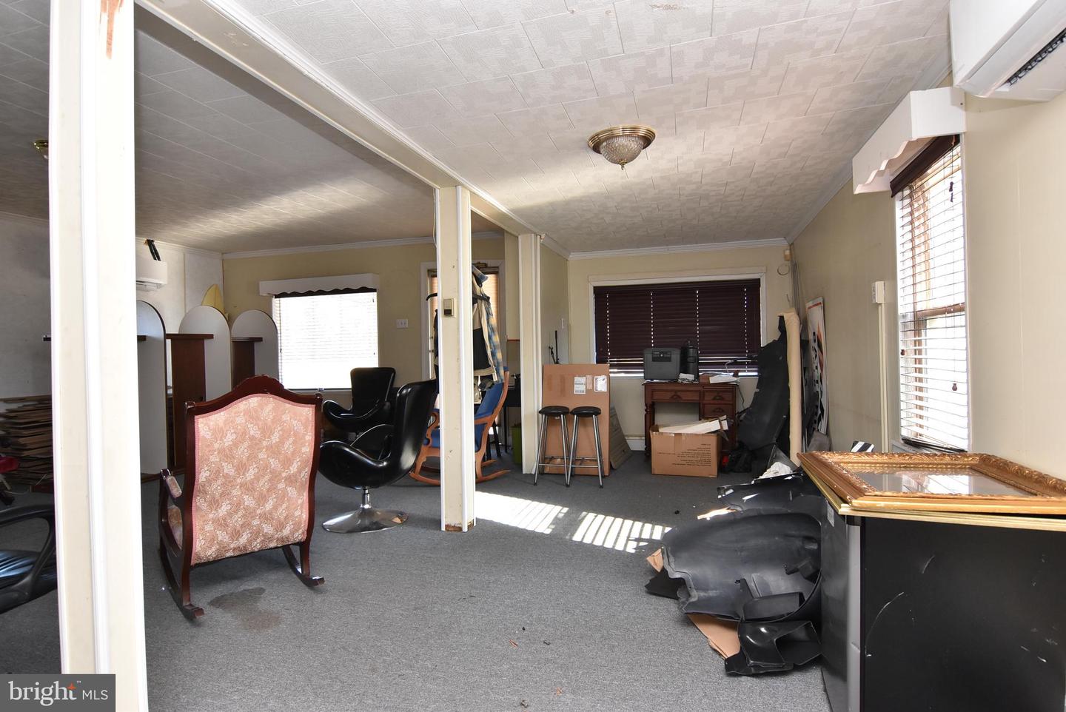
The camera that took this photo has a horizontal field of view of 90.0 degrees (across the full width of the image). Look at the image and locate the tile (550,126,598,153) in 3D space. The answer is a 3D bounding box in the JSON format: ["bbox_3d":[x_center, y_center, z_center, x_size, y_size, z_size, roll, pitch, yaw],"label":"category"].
[{"bbox_3d":[0.264,-1.136,2.782,0.305,0.015,0.305,-2,0,16],"label":"tile"}]

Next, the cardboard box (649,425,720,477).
[{"bbox_3d":[1.380,0.844,4.786,0.540,0.370,0.420,-2,0,21],"label":"cardboard box"}]

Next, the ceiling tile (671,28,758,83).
[{"bbox_3d":[0.680,-1.129,2.014,0.297,0.020,0.295,-1,1,16],"label":"ceiling tile"}]

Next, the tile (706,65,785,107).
[{"bbox_3d":[0.907,-1.163,2.284,0.305,0.020,0.305,-2,1,18],"label":"tile"}]

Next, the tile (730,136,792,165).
[{"bbox_3d":[1.303,-1.168,3.058,0.305,0.018,0.300,-2,0,15],"label":"tile"}]

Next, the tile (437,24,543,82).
[{"bbox_3d":[-0.152,-1.114,1.961,0.305,0.015,0.305,-2,0,16],"label":"tile"}]

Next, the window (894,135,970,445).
[{"bbox_3d":[1.763,-0.229,2.401,0.060,1.300,0.680,-2,0,17],"label":"window"}]

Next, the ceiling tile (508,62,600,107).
[{"bbox_3d":[0.095,-1.127,2.208,0.305,0.020,0.305,-2,1,15],"label":"ceiling tile"}]

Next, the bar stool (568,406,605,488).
[{"bbox_3d":[0.441,0.765,4.570,0.285,0.650,0.310,-1,0,7],"label":"bar stool"}]

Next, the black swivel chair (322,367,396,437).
[{"bbox_3d":[-1.970,0.624,6.050,0.780,0.990,0.760,-1,1,25],"label":"black swivel chair"}]

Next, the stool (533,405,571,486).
[{"bbox_3d":[0.184,0.775,4.726,0.300,0.650,0.300,-1,1,16],"label":"stool"}]

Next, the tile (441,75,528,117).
[{"bbox_3d":[-0.203,-1.114,2.289,0.305,0.015,0.305,-2,0,16],"label":"tile"}]

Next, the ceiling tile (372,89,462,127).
[{"bbox_3d":[-0.498,-1.087,2.337,0.305,0.018,0.300,-2,0,15],"label":"ceiling tile"}]

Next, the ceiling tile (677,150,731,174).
[{"bbox_3d":[1.010,-1.155,3.137,0.305,0.018,0.300,-2,0,15],"label":"ceiling tile"}]

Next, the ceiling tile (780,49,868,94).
[{"bbox_3d":[1.193,-1.162,2.185,0.305,0.018,0.300,-2,0,15],"label":"ceiling tile"}]

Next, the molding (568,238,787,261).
[{"bbox_3d":[1.518,-1.176,5.809,2.310,0.080,0.070,-1,1,16],"label":"molding"}]

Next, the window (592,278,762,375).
[{"bbox_3d":[1.553,-0.295,5.855,1.756,1.010,0.060,-1,1,16],"label":"window"}]

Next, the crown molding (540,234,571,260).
[{"bbox_3d":[0.261,-1.123,5.568,0.050,0.070,1.099,-1,1,16],"label":"crown molding"}]

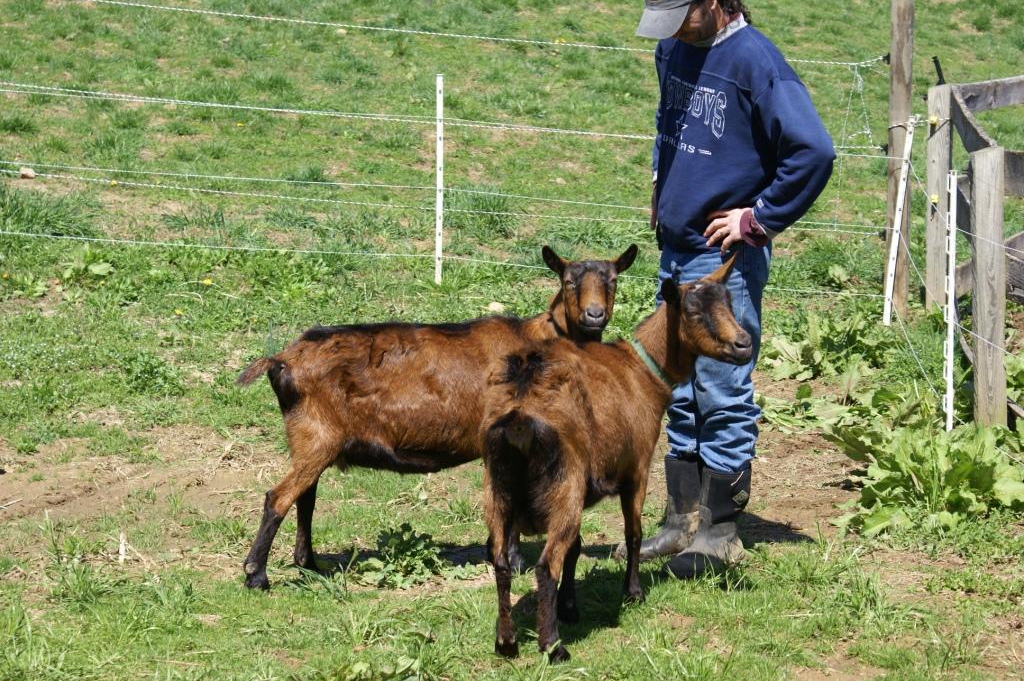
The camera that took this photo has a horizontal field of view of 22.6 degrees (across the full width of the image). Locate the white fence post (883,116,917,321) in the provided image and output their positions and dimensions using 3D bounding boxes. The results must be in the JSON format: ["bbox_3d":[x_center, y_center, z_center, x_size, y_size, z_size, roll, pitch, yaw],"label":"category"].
[{"bbox_3d":[2.062,-0.631,13.650,0.040,1.112,0.040,7,-1,-1],"label":"white fence post"}]

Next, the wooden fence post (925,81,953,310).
[{"bbox_3d":[2.348,-0.776,14.111,0.128,1.261,0.128,1,7,7],"label":"wooden fence post"}]

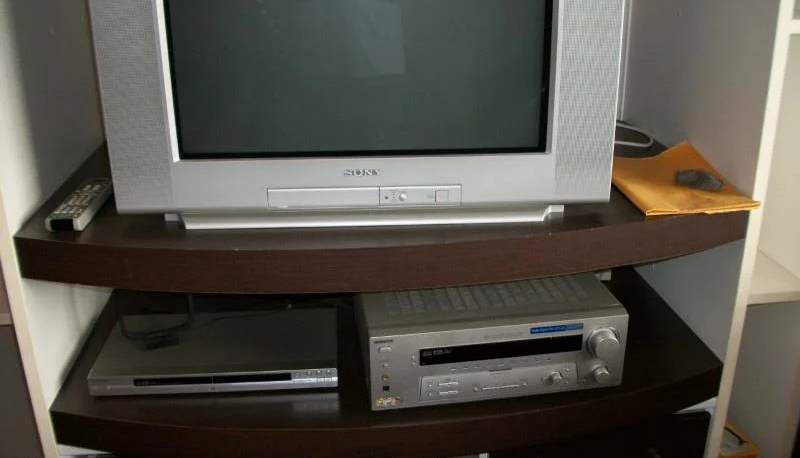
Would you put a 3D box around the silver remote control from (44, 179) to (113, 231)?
[{"bbox_3d":[-0.524,-0.043,1.226,0.049,0.023,0.193,-2,22,-4],"label":"silver remote control"}]

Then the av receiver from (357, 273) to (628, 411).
[{"bbox_3d":[0.147,0.178,1.346,0.430,0.148,0.305,-4,22,-8],"label":"av receiver"}]

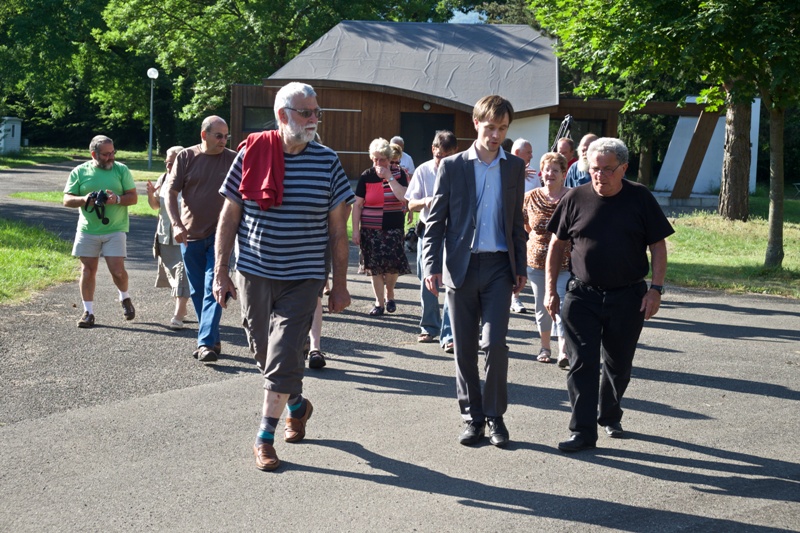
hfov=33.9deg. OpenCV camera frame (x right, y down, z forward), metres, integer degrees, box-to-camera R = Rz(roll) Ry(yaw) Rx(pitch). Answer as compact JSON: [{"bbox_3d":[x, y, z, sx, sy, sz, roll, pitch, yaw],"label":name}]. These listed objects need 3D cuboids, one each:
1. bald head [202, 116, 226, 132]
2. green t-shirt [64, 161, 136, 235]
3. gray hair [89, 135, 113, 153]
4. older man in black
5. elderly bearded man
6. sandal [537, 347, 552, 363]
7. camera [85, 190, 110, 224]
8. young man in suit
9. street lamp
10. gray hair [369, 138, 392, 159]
[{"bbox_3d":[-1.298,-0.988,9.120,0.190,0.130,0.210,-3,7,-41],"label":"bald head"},{"bbox_3d":[-2.540,-0.586,11.100,0.630,0.620,0.380,0,6,-16],"label":"green t-shirt"},{"bbox_3d":[-2.525,-1.037,11.050,0.210,0.160,0.190,7,8,45],"label":"gray hair"},{"bbox_3d":[1.110,0.116,6.900,0.660,1.640,0.620,3,6,15],"label":"older man in black"},{"bbox_3d":[-0.591,0.024,6.450,0.680,1.850,0.800,1,6,-8],"label":"elderly bearded man"},{"bbox_3d":[1.070,0.650,9.700,0.100,0.090,0.250,3,6,13],"label":"sandal"},{"bbox_3d":[-2.504,-0.489,10.850,0.200,0.270,0.150,0,6,-14],"label":"camera"},{"bbox_3d":[0.375,0.016,6.800,0.540,1.830,0.480,1,5,-7],"label":"young man in suit"},{"bbox_3d":[-10.385,-6.241,55.000,0.500,4.250,0.500,2,5,0],"label":"street lamp"},{"bbox_3d":[-0.175,-1.067,11.850,0.210,0.180,0.220,3,6,9],"label":"gray hair"}]

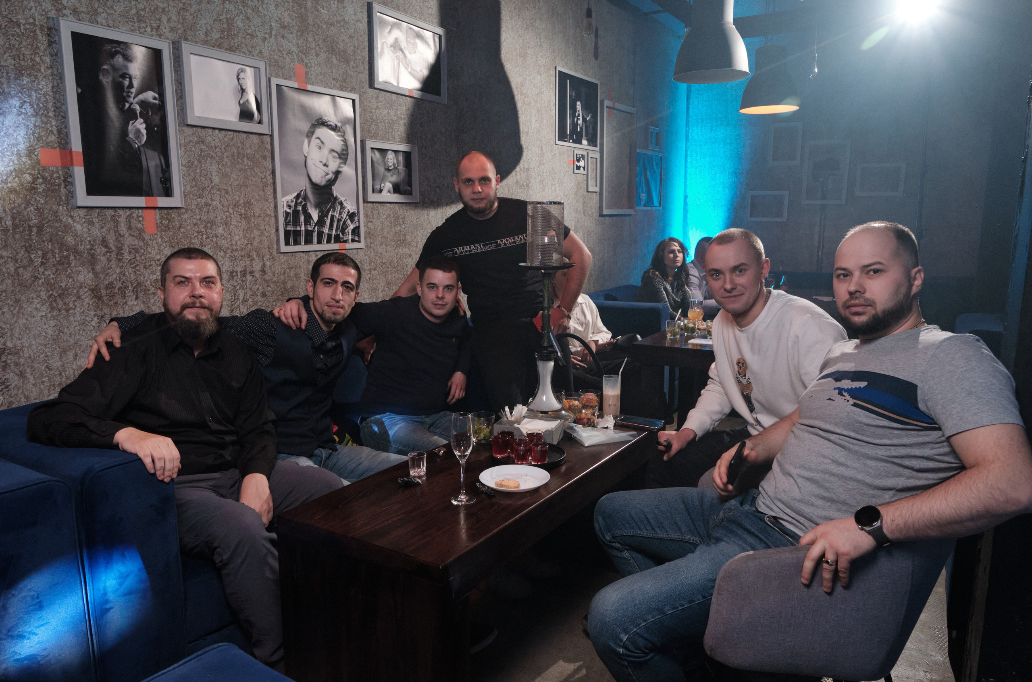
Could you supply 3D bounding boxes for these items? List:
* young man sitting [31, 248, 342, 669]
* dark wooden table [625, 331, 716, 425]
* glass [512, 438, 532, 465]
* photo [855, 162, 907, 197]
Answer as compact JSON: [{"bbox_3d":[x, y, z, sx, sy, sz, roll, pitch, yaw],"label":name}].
[{"bbox_3d":[-0.900,0.385,1.957,0.840,1.260,0.850,-6,12,-31],"label":"young man sitting"},{"bbox_3d":[1.157,0.301,4.062,0.600,0.700,1.150,5,11,28],"label":"dark wooden table"},{"bbox_3d":[0.020,0.332,2.053,0.051,0.059,0.051,7,12,33],"label":"glass"},{"bbox_3d":[3.020,-1.332,5.702,0.354,0.265,0.028,7,12,32],"label":"photo"}]

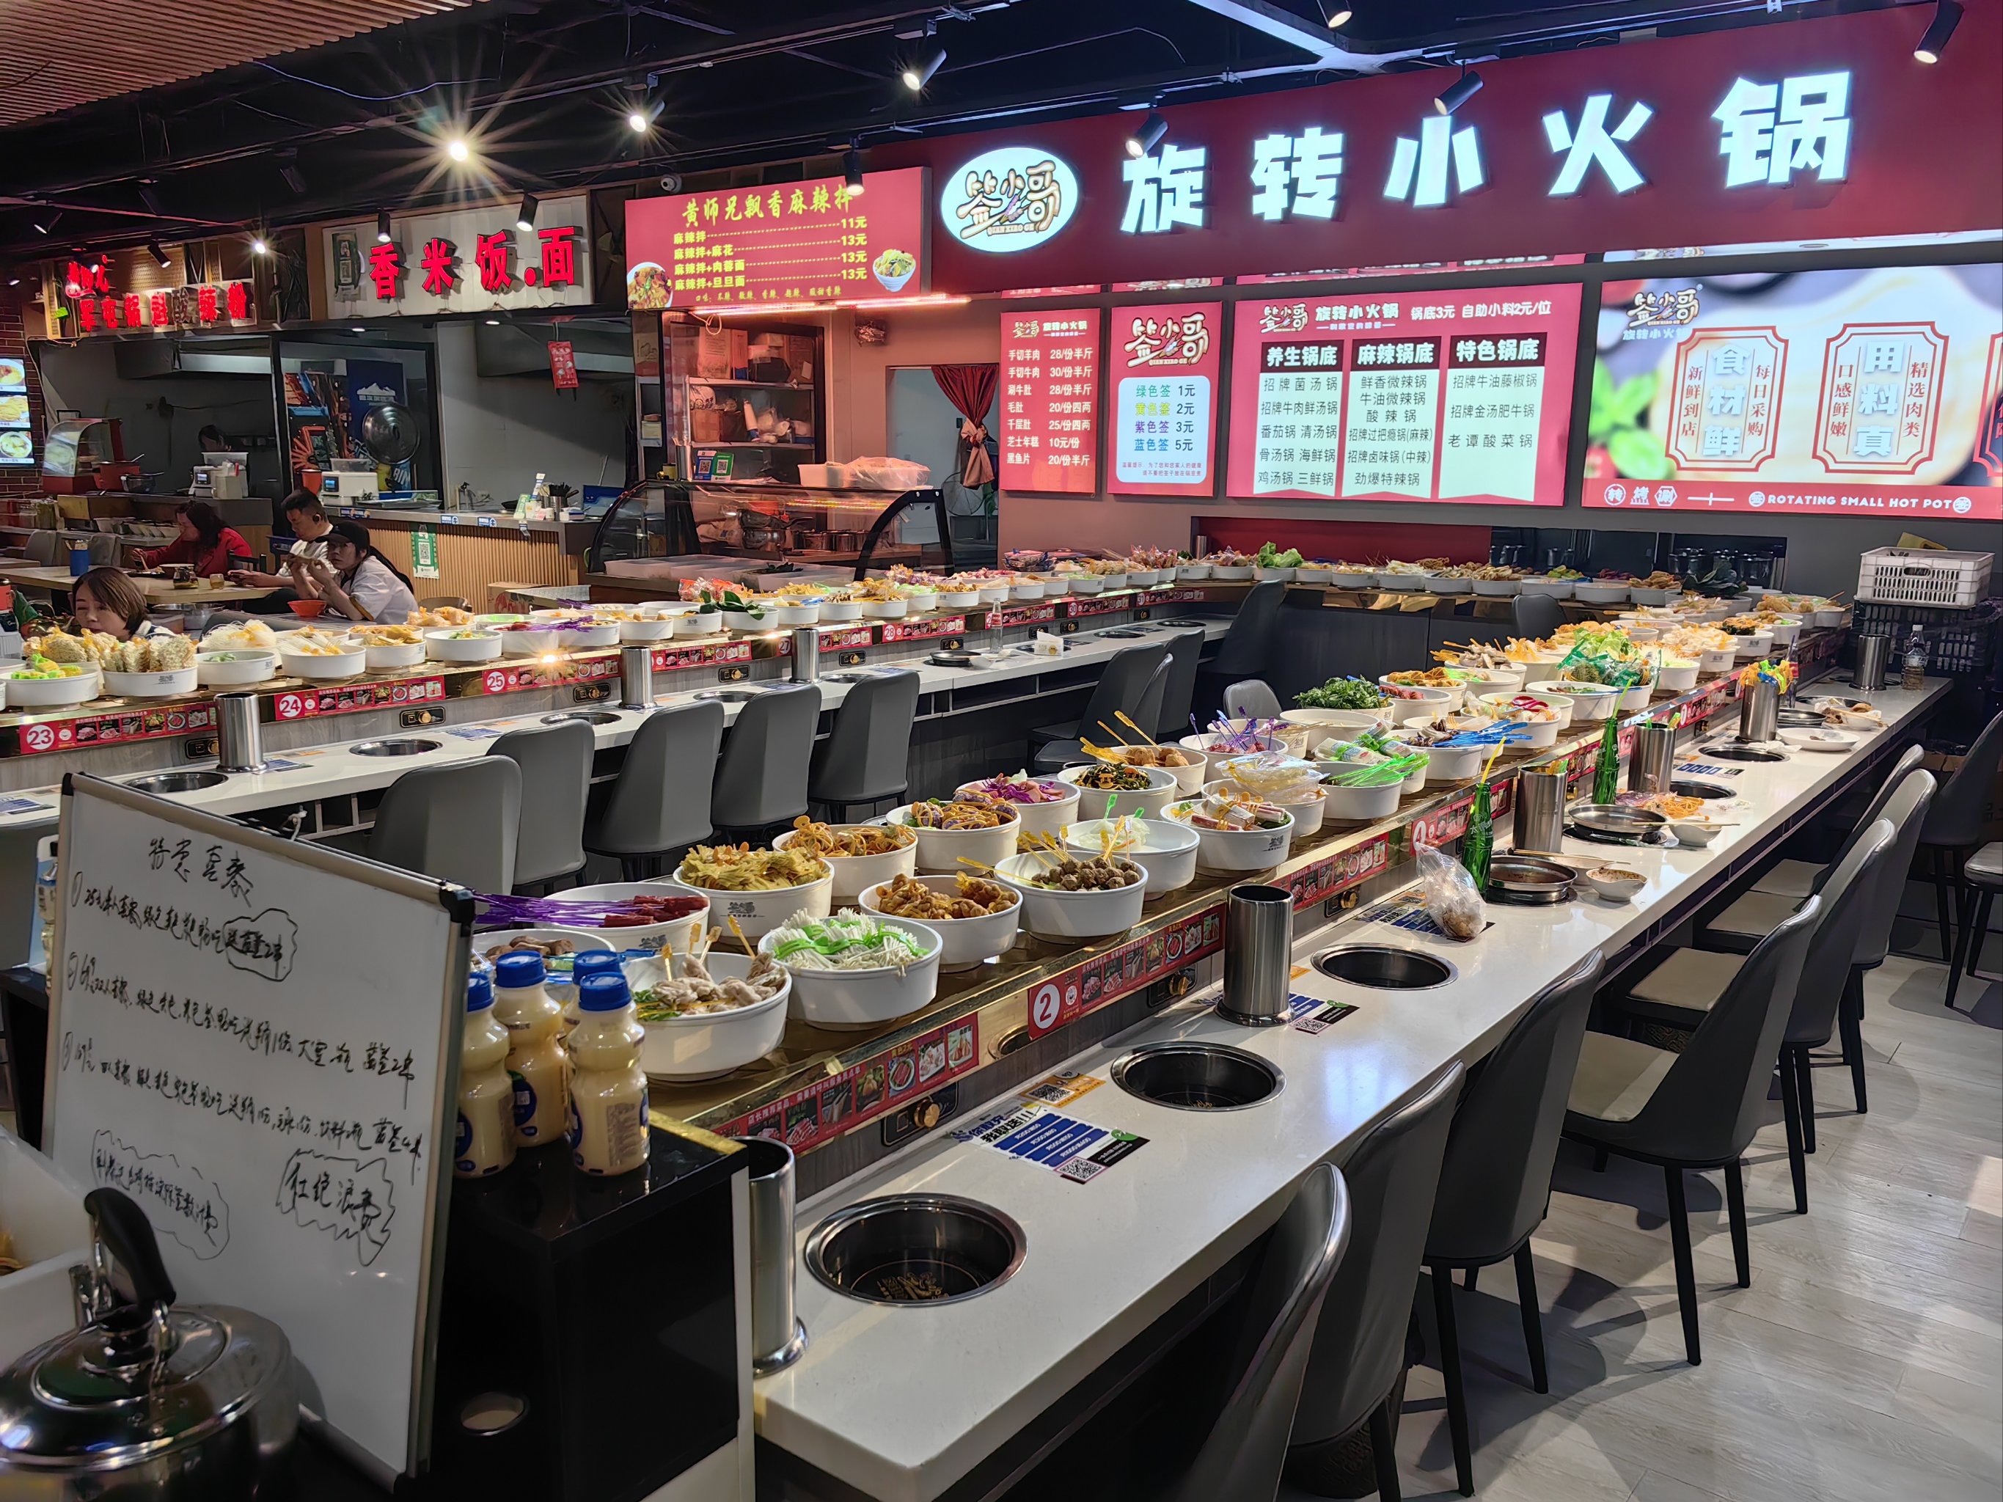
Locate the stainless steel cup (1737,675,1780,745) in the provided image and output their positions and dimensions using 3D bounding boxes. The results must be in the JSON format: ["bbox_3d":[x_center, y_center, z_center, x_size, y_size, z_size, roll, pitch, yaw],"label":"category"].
[{"bbox_3d":[2.341,-0.130,4.826,0.123,0.202,0.123,10,14,37],"label":"stainless steel cup"}]

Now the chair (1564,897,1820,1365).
[{"bbox_3d":[1.243,0.668,3.016,0.480,0.830,0.450,10,14,37],"label":"chair"}]

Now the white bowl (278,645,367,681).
[{"bbox_3d":[-1.943,-0.247,4.485,0.226,0.086,0.226,1,11,0],"label":"white bowl"}]

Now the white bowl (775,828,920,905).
[{"bbox_3d":[-0.248,0.181,2.499,0.230,0.075,0.230,1,11,0],"label":"white bowl"}]

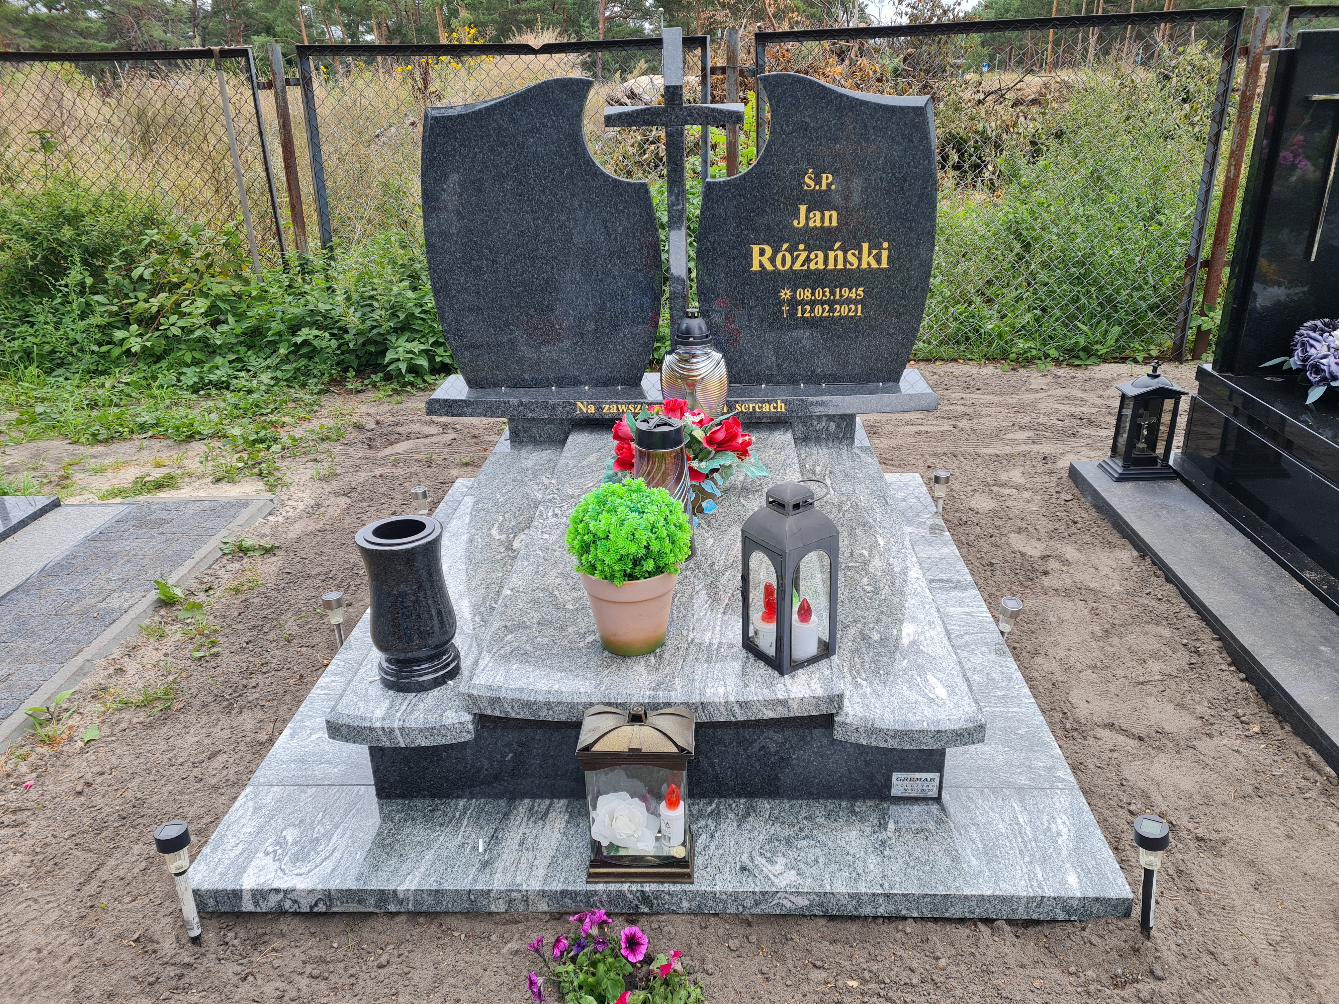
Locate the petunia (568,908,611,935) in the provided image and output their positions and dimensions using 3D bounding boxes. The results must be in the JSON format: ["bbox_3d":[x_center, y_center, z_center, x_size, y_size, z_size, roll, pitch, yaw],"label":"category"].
[{"bbox_3d":[-0.152,0.796,1.907,0.077,0.048,0.053,-1,22,3],"label":"petunia"}]

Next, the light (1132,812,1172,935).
[{"bbox_3d":[0.863,0.685,1.801,0.060,0.262,0.060,-7,26,6],"label":"light"}]

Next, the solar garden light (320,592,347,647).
[{"bbox_3d":[-1.008,0.366,3.065,0.065,0.194,0.065,-1,22,3],"label":"solar garden light"}]

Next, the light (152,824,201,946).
[{"bbox_3d":[-0.953,0.754,1.973,0.064,0.286,0.064,1,22,3],"label":"light"}]

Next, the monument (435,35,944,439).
[{"bbox_3d":[0.018,-0.758,3.002,1.552,1.174,0.271,-1,23,3],"label":"monument"}]

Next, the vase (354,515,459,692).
[{"bbox_3d":[-0.588,0.234,2.289,0.189,0.361,0.189,-1,22,3],"label":"vase"}]

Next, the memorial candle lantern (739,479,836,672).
[{"bbox_3d":[0.263,0.148,2.203,0.151,0.407,0.151,-15,26,-30],"label":"memorial candle lantern"}]

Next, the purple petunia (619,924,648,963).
[{"bbox_3d":[-0.062,0.784,1.783,0.053,0.064,0.042,-5,24,-6],"label":"purple petunia"}]

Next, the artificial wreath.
[{"bbox_3d":[0.046,-0.146,2.877,0.475,0.300,0.340,-1,24,3],"label":"artificial wreath"}]

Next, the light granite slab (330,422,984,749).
[{"bbox_3d":[0.005,0.076,3.081,1.426,0.141,2.079,-1,22,3],"label":"light granite slab"}]

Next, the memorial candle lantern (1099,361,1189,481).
[{"bbox_3d":[1.895,-0.330,4.001,0.242,0.460,0.175,-1,22,3],"label":"memorial candle lantern"}]

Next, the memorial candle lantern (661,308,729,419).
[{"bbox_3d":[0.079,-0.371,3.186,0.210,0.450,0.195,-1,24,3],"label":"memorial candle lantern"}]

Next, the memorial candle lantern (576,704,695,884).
[{"bbox_3d":[-0.054,0.550,1.925,0.215,0.335,0.138,-1,24,3],"label":"memorial candle lantern"}]

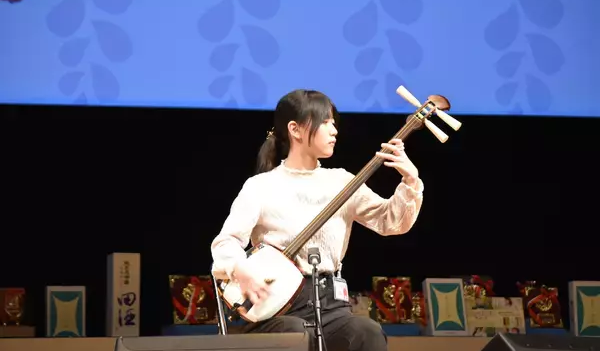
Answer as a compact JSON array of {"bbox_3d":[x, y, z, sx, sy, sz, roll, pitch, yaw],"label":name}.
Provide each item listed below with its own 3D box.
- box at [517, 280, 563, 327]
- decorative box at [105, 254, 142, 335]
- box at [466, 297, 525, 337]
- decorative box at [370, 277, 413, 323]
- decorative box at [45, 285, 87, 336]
[{"bbox_3d":[1.088,0.602,12.572,0.158,0.193,0.050,1,-21,-17],"label":"box"},{"bbox_3d":[-0.757,0.528,12.056,0.118,0.390,0.118,1,-6,-16],"label":"decorative box"},{"bbox_3d":[0.866,0.637,12.523,0.280,0.180,0.050,1,-19,-16],"label":"box"},{"bbox_3d":[0.406,0.560,12.373,0.174,0.213,0.050,1,-21,-16],"label":"decorative box"},{"bbox_3d":[-0.998,0.595,11.976,0.166,0.248,0.055,0,-15,-12],"label":"decorative box"}]

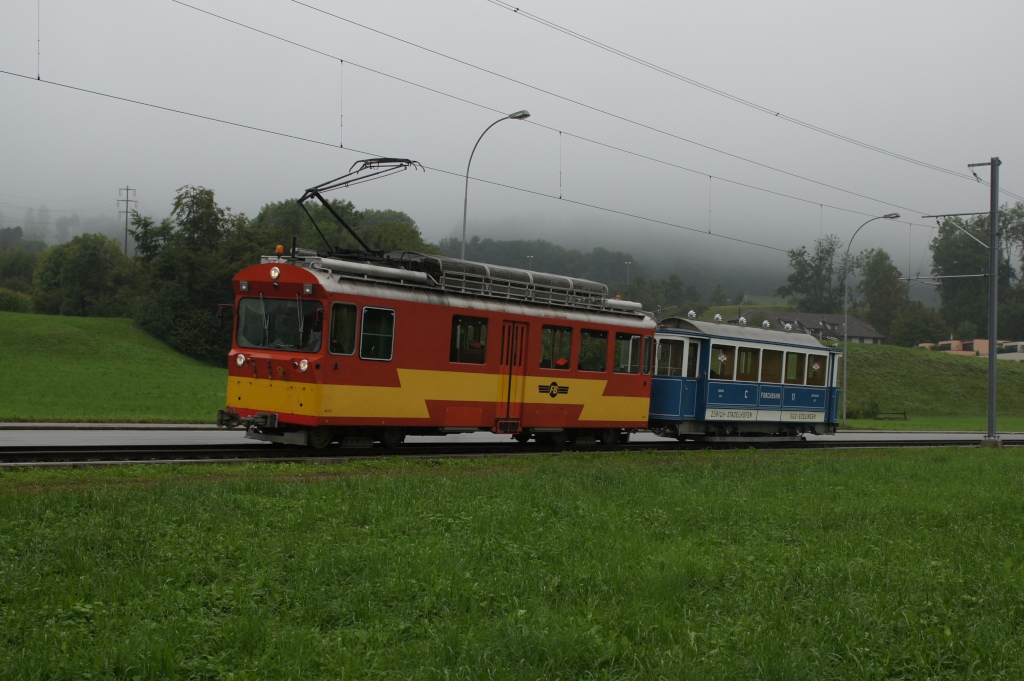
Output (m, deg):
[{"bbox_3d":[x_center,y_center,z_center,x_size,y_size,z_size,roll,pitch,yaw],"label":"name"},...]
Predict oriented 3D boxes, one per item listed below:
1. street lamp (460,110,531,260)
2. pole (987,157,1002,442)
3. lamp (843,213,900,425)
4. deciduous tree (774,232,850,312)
[{"bbox_3d":[-0.591,-2.240,38.603,2.720,10.000,0.330,0,-4,42],"label":"street lamp"},{"bbox_3d":[17.282,-1.510,42.740,0.280,9.980,0.280,0,-4,42],"label":"pole"},{"bbox_3d":[17.094,-0.880,56.727,2.650,10.000,0.250,0,-4,42],"label":"lamp"},{"bbox_3d":[45.598,-10.061,180.288,10.800,12.000,10.400,2,-3,0],"label":"deciduous tree"}]

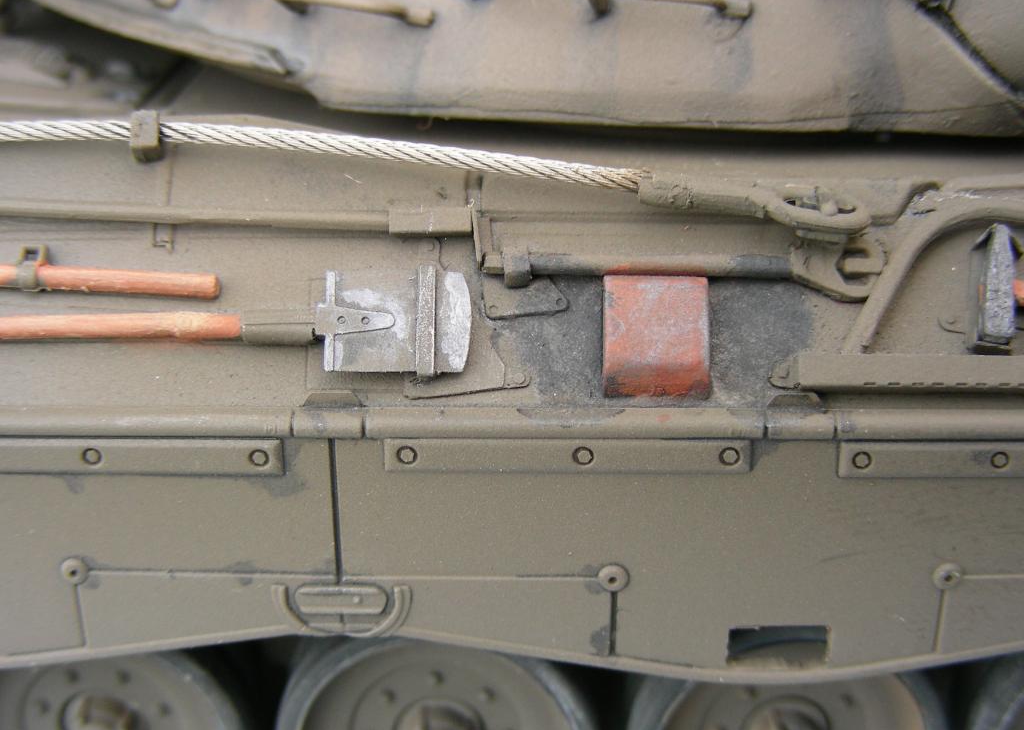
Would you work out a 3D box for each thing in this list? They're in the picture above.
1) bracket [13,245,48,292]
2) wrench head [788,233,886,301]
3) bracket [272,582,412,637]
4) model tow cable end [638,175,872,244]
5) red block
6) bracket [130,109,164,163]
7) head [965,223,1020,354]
[{"bbox_3d":[-0.025,-0.005,0.090,0.001,0.002,0.002,0,-18,0],"label":"bracket"},{"bbox_3d":[0.017,-0.005,0.090,0.005,0.003,0.001,-1,-16,-2],"label":"wrench head"},{"bbox_3d":[-0.009,0.013,0.092,0.007,0.003,0.001,0,25,0],"label":"bracket"},{"bbox_3d":[0.013,-0.008,0.090,0.012,0.002,0.002,8,-18,2],"label":"model tow cable end"},{"bbox_3d":[0.007,-0.001,0.089,0.005,0.006,0.002,0,-18,0],"label":"red block"},{"bbox_3d":[-0.020,-0.012,0.092,0.002,0.002,0.002,0,-18,0],"label":"bracket"},{"bbox_3d":[0.025,-0.004,0.089,0.002,0.006,0.003,0,-18,0],"label":"head"}]

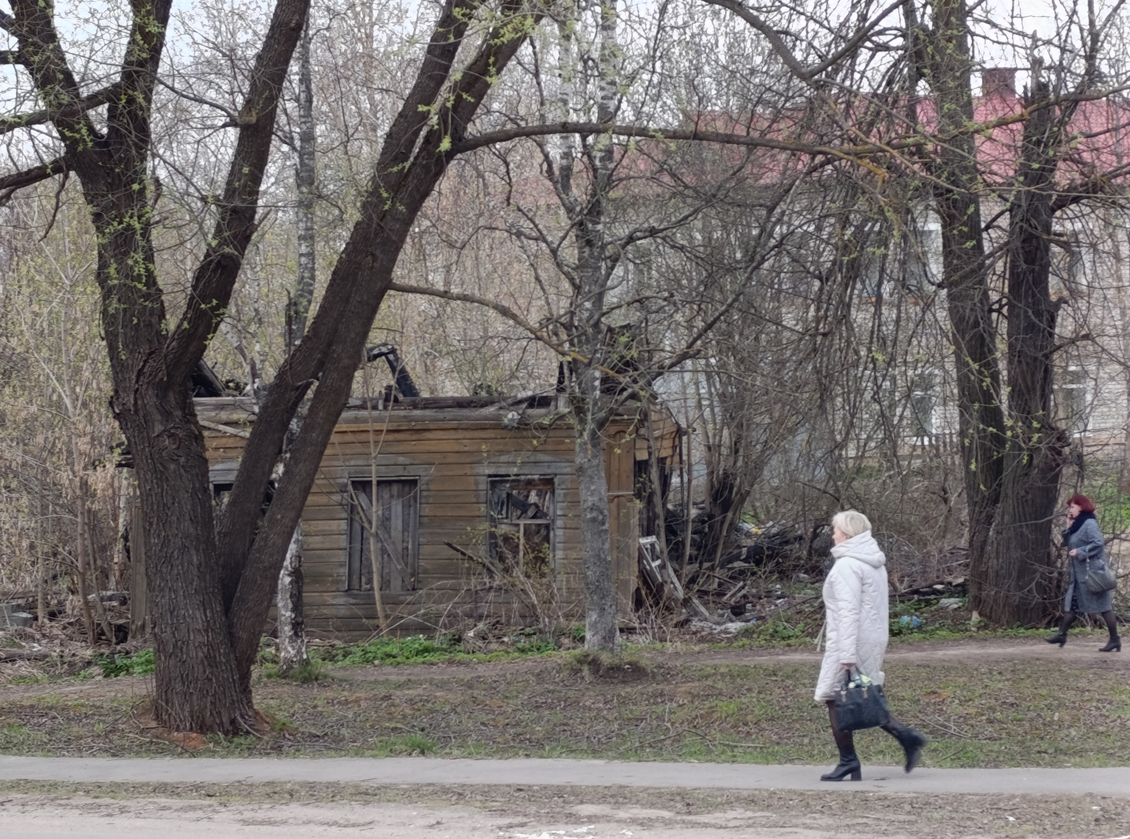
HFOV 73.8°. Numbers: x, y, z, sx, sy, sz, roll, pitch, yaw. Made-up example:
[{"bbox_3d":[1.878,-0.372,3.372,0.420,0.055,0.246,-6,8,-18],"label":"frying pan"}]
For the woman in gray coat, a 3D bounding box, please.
[{"bbox_3d":[5.530,1.636,8.040,0.700,1.650,0.500,-1,-4,13],"label":"woman in gray coat"}]

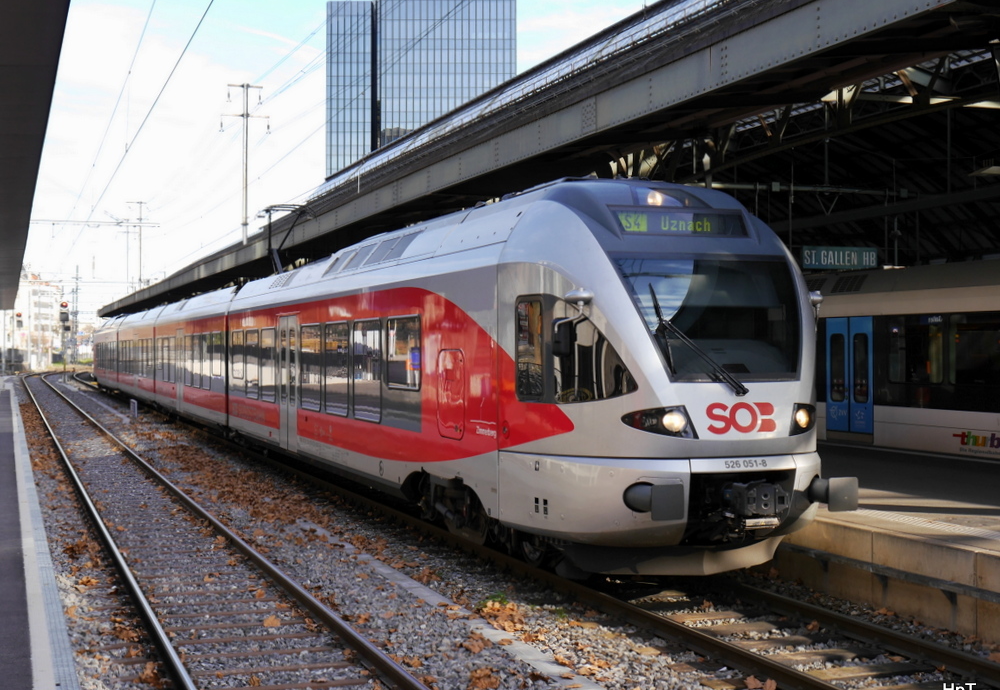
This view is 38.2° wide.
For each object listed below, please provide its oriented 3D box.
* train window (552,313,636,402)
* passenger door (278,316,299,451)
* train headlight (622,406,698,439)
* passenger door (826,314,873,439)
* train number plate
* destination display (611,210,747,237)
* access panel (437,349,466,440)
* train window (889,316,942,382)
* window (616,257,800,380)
[{"bbox_3d":[0.843,0.118,13.136,0.200,0.870,1.020,0,0,-45],"label":"train window"},{"bbox_3d":[-3.707,0.654,25.442,0.100,2.300,1.620,0,0,-19],"label":"passenger door"},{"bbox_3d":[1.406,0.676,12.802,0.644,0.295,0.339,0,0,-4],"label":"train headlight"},{"bbox_3d":[6.553,0.567,27.017,0.100,2.200,1.562,0,0,-19],"label":"passenger door"},{"bbox_3d":[2.164,1.059,12.806,1.030,0.140,0.060,0,-18,-19],"label":"train number plate"},{"bbox_3d":[1.778,-1.168,13.919,1.320,0.290,0.100,0,-33,-19],"label":"destination display"},{"bbox_3d":[-0.541,0.547,16.253,0.060,1.000,1.022,0,0,-19],"label":"access panel"},{"bbox_3d":[7.231,0.090,25.055,0.080,1.132,1.568,0,0,-19],"label":"train window"},{"bbox_3d":[2.034,-0.244,13.179,1.780,1.300,0.240,0,-28,-19],"label":"window"}]

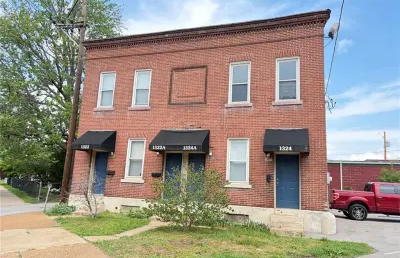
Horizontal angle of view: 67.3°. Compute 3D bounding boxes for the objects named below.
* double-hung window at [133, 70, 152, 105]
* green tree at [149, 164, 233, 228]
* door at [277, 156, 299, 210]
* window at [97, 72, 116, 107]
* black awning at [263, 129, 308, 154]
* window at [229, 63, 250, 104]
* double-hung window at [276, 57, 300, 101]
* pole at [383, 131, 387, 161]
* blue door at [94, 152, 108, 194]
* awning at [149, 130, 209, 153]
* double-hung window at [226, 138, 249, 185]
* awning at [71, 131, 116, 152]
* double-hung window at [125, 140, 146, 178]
[{"bbox_3d":[-2.640,-1.916,13.966,0.889,1.796,0.130,-1,-10,18],"label":"double-hung window"},{"bbox_3d":[-0.354,2.300,10.095,2.700,2.100,2.300,-1,-9,18],"label":"green tree"},{"bbox_3d":[3.317,1.992,11.413,0.878,2.033,0.050,-1,-10,18],"label":"door"},{"bbox_3d":[-4.462,-1.907,14.554,0.901,1.801,0.130,-1,-10,18],"label":"window"},{"bbox_3d":[3.148,0.416,11.038,1.558,0.990,0.950,-1,-10,18],"label":"black awning"},{"bbox_3d":[1.668,-1.956,12.601,0.860,1.780,0.130,-1,-9,18],"label":"window"},{"bbox_3d":[3.504,-1.985,11.989,0.890,1.800,0.130,-1,-9,18],"label":"double-hung window"},{"bbox_3d":[28.077,5.396,45.163,0.280,10.176,0.280,-1,-10,18],"label":"pole"},{"bbox_3d":[-4.700,2.086,14.174,0.850,2.030,0.100,-1,-9,18],"label":"blue door"},{"bbox_3d":[-0.831,0.461,12.459,2.270,1.000,0.960,-1,-9,18],"label":"awning"},{"bbox_3d":[1.541,1.290,12.030,0.889,1.813,0.130,-1,-10,18],"label":"double-hung window"},{"bbox_3d":[-4.785,0.498,13.593,1.561,0.978,0.950,-1,-10,18],"label":"awning"},{"bbox_3d":[-2.917,1.323,13.578,0.870,1.790,0.130,-1,-9,18],"label":"double-hung window"}]

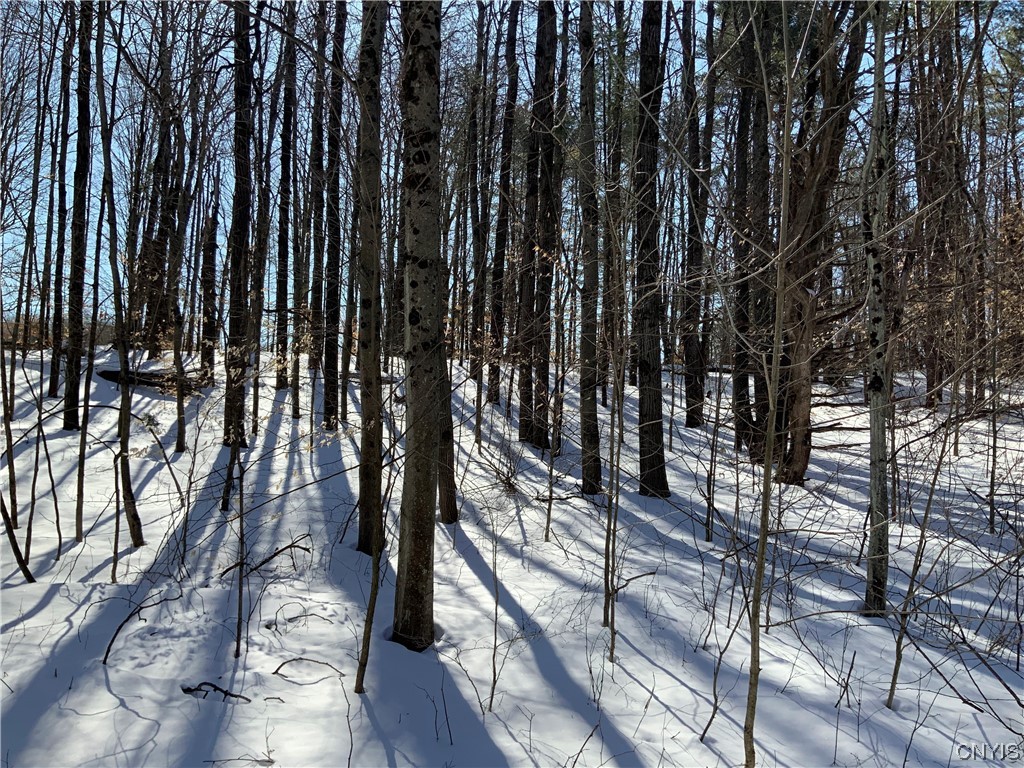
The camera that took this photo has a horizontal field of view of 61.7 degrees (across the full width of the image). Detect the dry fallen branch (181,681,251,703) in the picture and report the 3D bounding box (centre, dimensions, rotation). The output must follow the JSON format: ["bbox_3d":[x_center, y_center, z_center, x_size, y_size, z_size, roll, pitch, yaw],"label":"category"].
[{"bbox_3d":[-1.590,1.646,4.600,0.385,0.085,0.110,1,-2,12],"label":"dry fallen branch"}]

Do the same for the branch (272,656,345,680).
[{"bbox_3d":[-1.186,1.652,5.000,0.420,0.100,0.090,1,-2,3],"label":"branch"}]

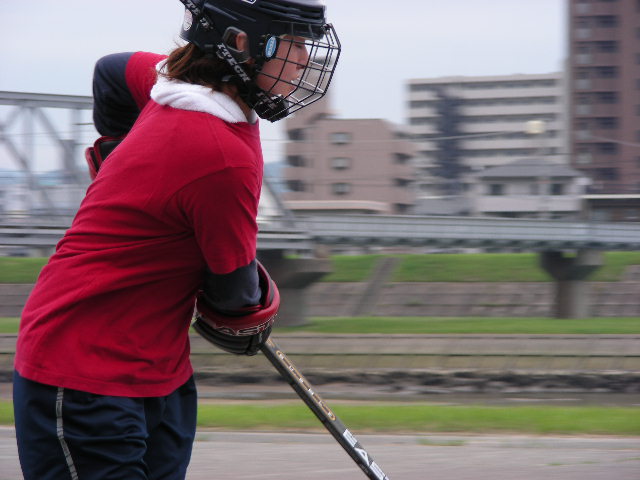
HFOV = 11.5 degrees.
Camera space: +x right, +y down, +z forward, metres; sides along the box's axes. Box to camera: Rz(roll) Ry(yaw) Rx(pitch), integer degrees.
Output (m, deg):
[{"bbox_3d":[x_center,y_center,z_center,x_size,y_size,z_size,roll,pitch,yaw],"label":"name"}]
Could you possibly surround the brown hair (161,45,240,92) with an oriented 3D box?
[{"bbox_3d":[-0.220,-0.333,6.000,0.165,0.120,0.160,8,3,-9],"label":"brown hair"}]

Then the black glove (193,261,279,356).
[{"bbox_3d":[-0.154,0.126,5.870,0.155,0.145,0.210,0,-24,6],"label":"black glove"}]

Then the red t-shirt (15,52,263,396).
[{"bbox_3d":[-0.327,-0.022,6.000,0.320,0.610,0.470,14,6,-17],"label":"red t-shirt"}]

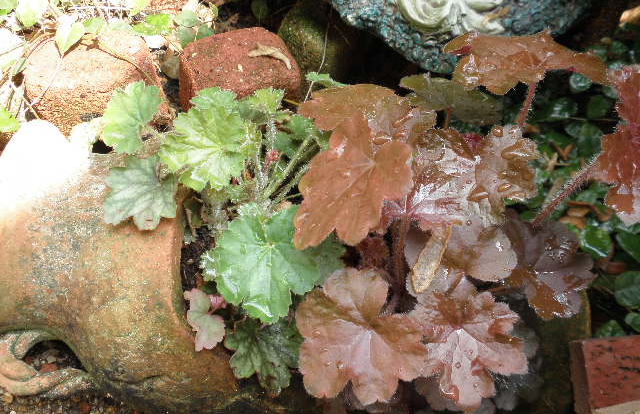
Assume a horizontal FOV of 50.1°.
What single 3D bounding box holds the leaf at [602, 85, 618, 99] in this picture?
[{"bbox_3d":[0.408,-0.161,0.960,0.025,0.009,0.028,-27,58,-19],"label":"leaf"}]

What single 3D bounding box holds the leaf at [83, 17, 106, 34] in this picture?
[{"bbox_3d":[-0.297,-0.239,0.900,0.034,0.010,0.027,-21,49,-19],"label":"leaf"}]

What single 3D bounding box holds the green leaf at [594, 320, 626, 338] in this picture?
[{"bbox_3d":[0.280,0.120,0.660,0.031,0.009,0.030,-5,60,-3],"label":"green leaf"}]

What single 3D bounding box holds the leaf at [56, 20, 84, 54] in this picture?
[{"bbox_3d":[-0.272,-0.181,0.730,0.032,0.012,0.049,15,63,5],"label":"leaf"}]

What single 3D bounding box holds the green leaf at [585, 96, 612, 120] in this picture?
[{"bbox_3d":[0.323,-0.115,0.790,0.029,0.008,0.031,0,63,0],"label":"green leaf"}]

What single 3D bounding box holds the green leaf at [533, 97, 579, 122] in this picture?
[{"bbox_3d":[0.241,-0.100,0.700,0.049,0.010,0.029,-9,57,-6],"label":"green leaf"}]

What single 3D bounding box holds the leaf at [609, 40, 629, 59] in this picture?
[{"bbox_3d":[0.366,-0.193,0.840,0.024,0.008,0.027,0,56,0],"label":"leaf"}]

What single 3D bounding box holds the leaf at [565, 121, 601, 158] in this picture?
[{"bbox_3d":[0.270,-0.070,0.691,0.034,0.010,0.040,-20,69,-11],"label":"leaf"}]

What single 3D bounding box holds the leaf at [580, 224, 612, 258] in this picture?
[{"bbox_3d":[0.254,0.030,0.621,0.030,0.011,0.034,-32,64,-10],"label":"leaf"}]

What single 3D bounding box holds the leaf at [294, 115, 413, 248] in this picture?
[{"bbox_3d":[0.025,-0.014,0.508,0.079,0.025,0.115,19,71,13],"label":"leaf"}]

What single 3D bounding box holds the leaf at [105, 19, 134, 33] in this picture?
[{"bbox_3d":[-0.255,-0.230,0.870,0.038,0.010,0.026,7,53,5],"label":"leaf"}]

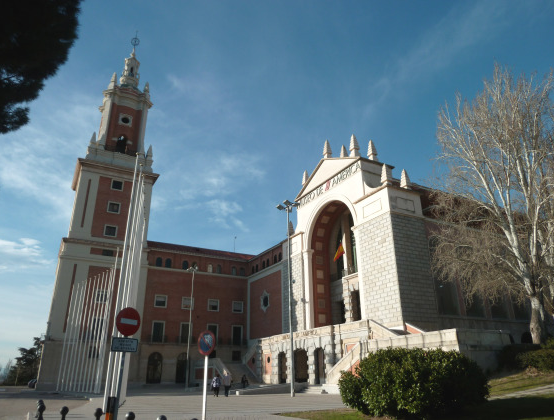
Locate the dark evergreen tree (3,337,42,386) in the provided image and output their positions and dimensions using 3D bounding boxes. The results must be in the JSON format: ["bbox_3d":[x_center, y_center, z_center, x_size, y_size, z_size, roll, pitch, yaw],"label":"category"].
[{"bbox_3d":[-49.229,30.249,81.892,8.000,10.000,8.000,-1,-22,0],"label":"dark evergreen tree"}]

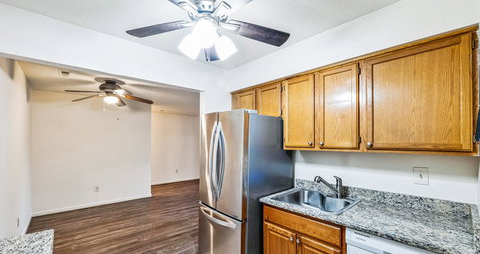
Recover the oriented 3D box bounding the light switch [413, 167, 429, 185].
[{"bbox_3d":[1.488,0.405,1.535,0.015,0.125,0.080,3,-4,-43],"label":"light switch"}]

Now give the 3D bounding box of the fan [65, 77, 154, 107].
[{"bbox_3d":[-2.176,-0.575,3.138,1.290,0.383,1.290,3,-4,-43],"label":"fan"}]

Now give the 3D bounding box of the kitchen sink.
[{"bbox_3d":[0.724,0.792,1.790,0.515,0.180,0.605,3,-4,-43],"label":"kitchen sink"}]

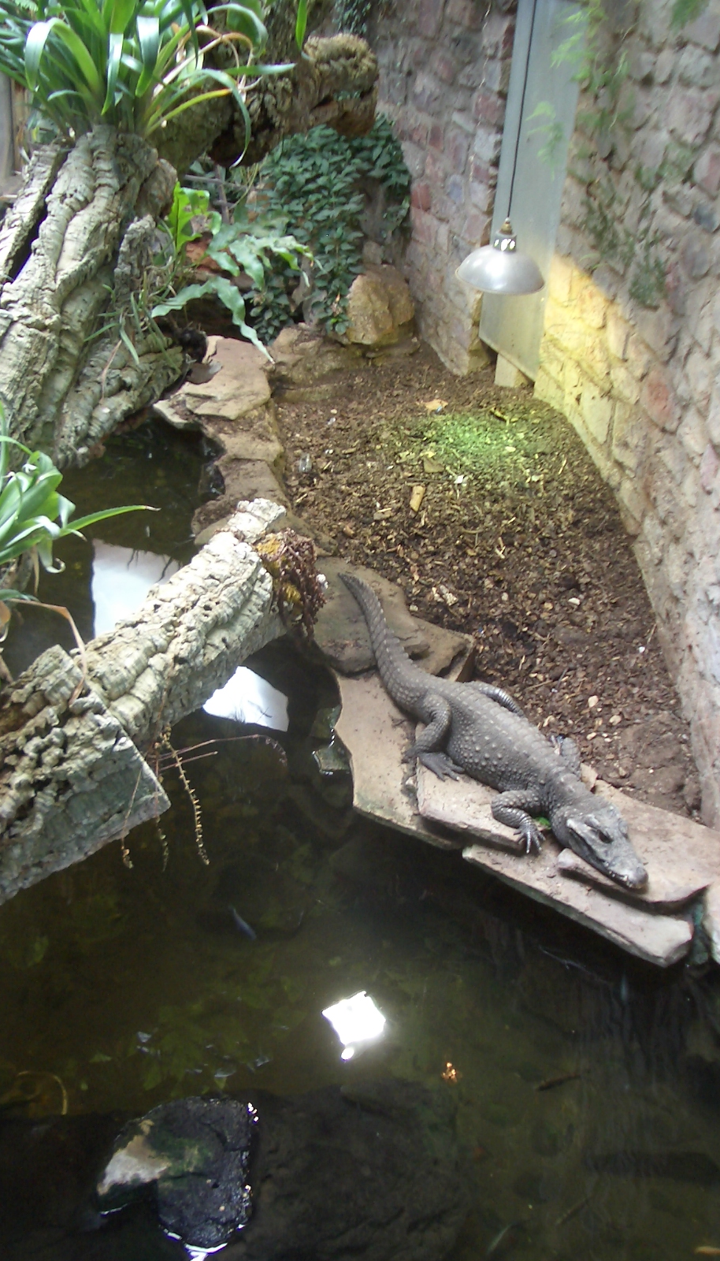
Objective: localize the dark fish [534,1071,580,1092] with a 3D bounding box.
[{"bbox_3d":[0.426,0.972,2.742,0.112,0.022,0.016,-9,38,-18],"label":"dark fish"}]

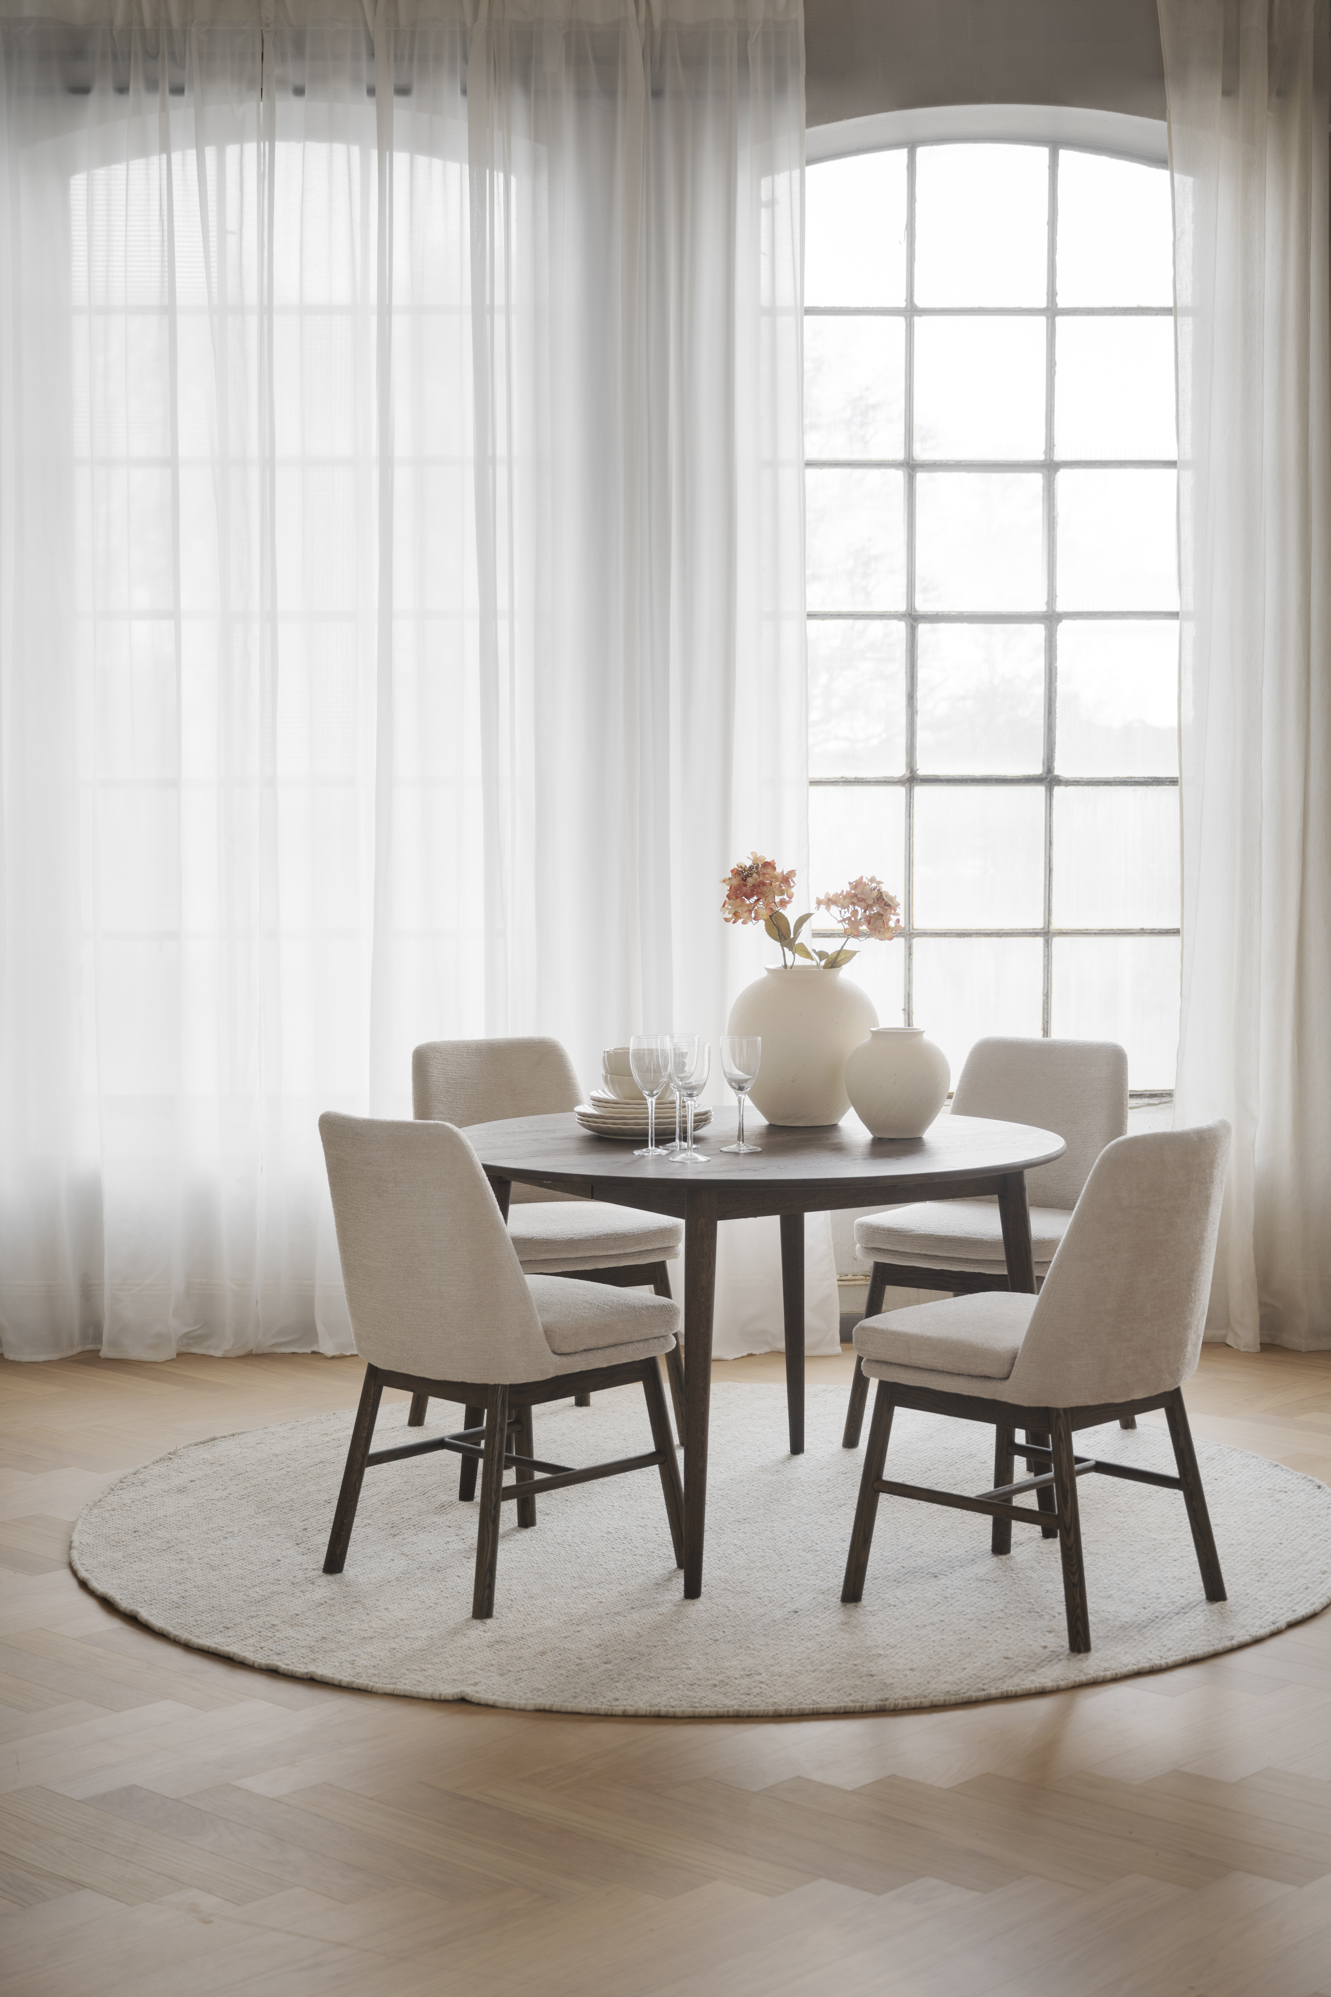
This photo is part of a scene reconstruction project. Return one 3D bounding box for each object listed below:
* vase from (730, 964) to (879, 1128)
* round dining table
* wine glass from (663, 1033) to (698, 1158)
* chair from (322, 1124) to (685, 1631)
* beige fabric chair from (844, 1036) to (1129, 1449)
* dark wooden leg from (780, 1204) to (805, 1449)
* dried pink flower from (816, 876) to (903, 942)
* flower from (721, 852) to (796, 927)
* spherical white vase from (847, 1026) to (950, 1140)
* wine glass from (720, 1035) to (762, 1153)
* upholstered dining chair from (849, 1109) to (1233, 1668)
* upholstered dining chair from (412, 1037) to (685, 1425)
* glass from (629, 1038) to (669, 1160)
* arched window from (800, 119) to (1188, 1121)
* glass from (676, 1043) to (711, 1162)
[{"bbox_3d":[0.280,0.096,5.723,0.308,0.312,0.308,0,4,0],"label":"vase"},{"bbox_3d":[0.167,0.641,5.497,1.210,0.738,1.210,0,4,0],"label":"round dining table"},{"bbox_3d":[0.028,0.176,5.352,0.077,0.212,0.077,0,4,0],"label":"wine glass"},{"bbox_3d":[-0.300,0.611,5.107,0.565,0.852,0.480,-4,5,-44],"label":"chair"},{"bbox_3d":[0.722,0.535,6.176,0.465,0.855,0.540,2,5,35],"label":"beige fabric chair"},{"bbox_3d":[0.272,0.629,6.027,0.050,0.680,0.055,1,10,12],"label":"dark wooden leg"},{"bbox_3d":[0.393,-0.180,5.723,0.177,0.133,0.150,0,4,0],"label":"dried pink flower"},{"bbox_3d":[0.189,-0.221,5.723,0.153,0.148,0.140,0,4,0],"label":"flower"},{"bbox_3d":[0.458,0.161,5.548,0.208,0.213,0.208,0,4,0],"label":"spherical white vase"},{"bbox_3d":[0.141,0.178,5.253,0.078,0.210,0.078,0,4,0],"label":"wine glass"},{"bbox_3d":[0.653,0.620,4.886,0.540,0.855,0.465,3,5,43],"label":"upholstered dining chair"},{"bbox_3d":[-0.269,0.534,6.232,0.480,0.852,0.565,-2,4,-29],"label":"upholstered dining chair"},{"bbox_3d":[-0.025,0.178,5.225,0.075,0.214,0.075,0,4,0],"label":"glass"},{"bbox_3d":[0.840,-0.997,7.500,1.125,2.539,0.120,0,4,0],"label":"arched window"},{"bbox_3d":[0.046,0.187,5.113,0.074,0.211,0.074,0,4,0],"label":"glass"}]

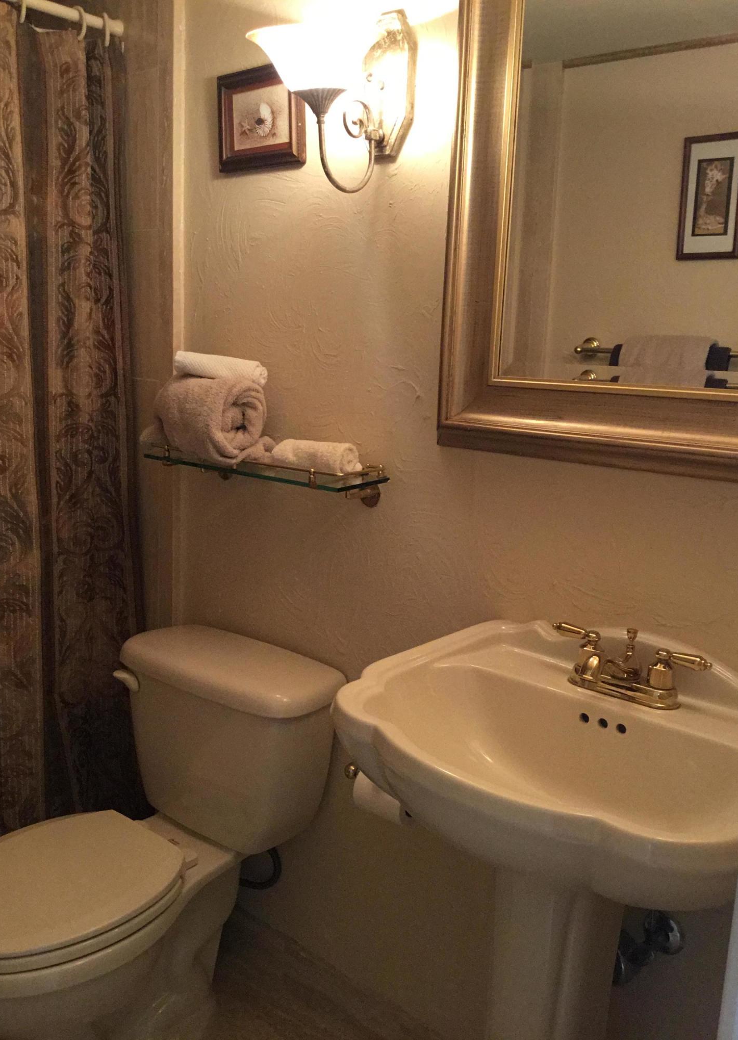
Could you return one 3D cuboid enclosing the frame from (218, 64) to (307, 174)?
[{"bbox_3d":[-0.202,-0.750,1.742,0.224,0.172,0.029,12,17,41],"label":"frame"}]

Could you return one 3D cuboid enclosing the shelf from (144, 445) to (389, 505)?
[{"bbox_3d":[-0.214,-0.093,1.786,0.557,0.078,0.130,12,14,41],"label":"shelf"}]

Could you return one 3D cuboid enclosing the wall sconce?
[{"bbox_3d":[-0.052,-0.671,1.460,0.202,0.294,0.267,12,14,41],"label":"wall sconce"}]

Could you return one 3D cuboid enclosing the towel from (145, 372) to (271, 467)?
[{"bbox_3d":[-0.326,-0.205,1.865,0.279,0.164,0.132,12,14,41],"label":"towel"}]

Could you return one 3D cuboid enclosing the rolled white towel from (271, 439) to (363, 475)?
[{"bbox_3d":[-0.097,-0.114,1.695,0.198,0.061,0.064,12,14,41],"label":"rolled white towel"}]

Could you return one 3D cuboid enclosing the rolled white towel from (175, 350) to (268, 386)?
[{"bbox_3d":[-0.293,-0.295,1.831,0.247,0.048,0.051,15,16,40],"label":"rolled white towel"}]

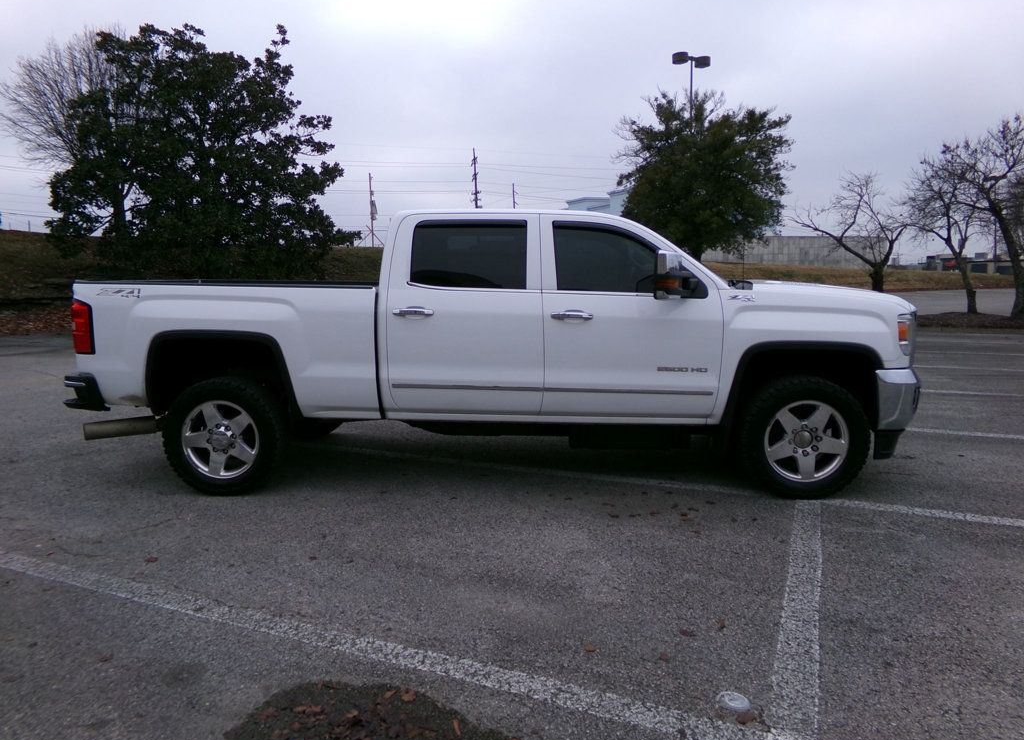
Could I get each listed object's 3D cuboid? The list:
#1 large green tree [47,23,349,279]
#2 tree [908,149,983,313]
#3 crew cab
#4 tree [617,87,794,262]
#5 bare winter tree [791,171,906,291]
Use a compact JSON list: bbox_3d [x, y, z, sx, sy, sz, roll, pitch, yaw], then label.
[{"bbox_3d":[-9.303,-6.284,21.859,9.480,8.360,8.800,-3,8,-22],"label":"large green tree"},{"bbox_3d":[12.732,-3.991,20.863,2.760,4.710,2.800,4,9,31],"label":"tree"},{"bbox_3d":[-0.096,-0.242,5.652,6.080,1.970,2.120,0,8,2],"label":"crew cab"},{"bbox_3d":[6.514,-5.759,24.459,6.060,7.420,5.900,2,8,15],"label":"tree"},{"bbox_3d":[10.555,-3.990,22.476,3.860,4.400,3.700,3,8,25],"label":"bare winter tree"}]

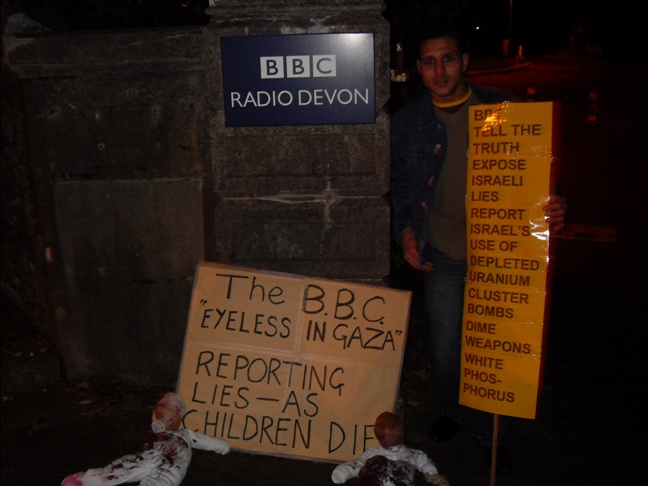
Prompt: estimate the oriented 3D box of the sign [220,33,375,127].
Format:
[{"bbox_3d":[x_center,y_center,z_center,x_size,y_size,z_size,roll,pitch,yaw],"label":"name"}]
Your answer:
[{"bbox_3d":[-0.097,-0.628,2.686,0.588,0.340,0.025,-1,15,3],"label":"sign"}]

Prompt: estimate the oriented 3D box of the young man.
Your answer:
[{"bbox_3d":[0.574,0.079,2.754,0.630,1.740,0.470,0,15,8],"label":"young man"}]

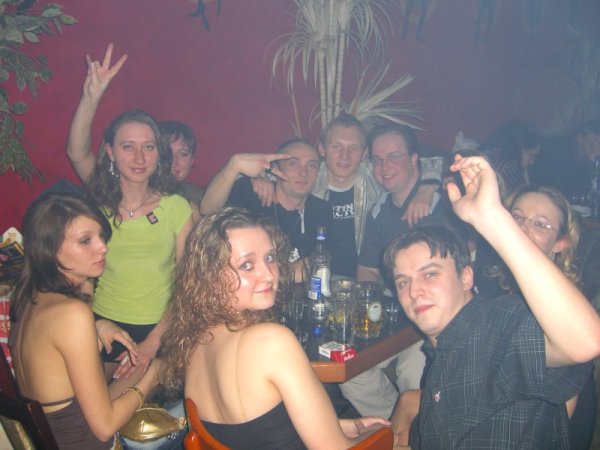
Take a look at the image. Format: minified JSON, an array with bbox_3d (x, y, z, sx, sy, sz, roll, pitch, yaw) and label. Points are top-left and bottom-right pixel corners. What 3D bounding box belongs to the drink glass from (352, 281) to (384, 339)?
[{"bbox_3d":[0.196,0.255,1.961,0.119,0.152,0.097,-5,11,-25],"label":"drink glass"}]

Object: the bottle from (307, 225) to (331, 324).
[{"bbox_3d":[0.067,0.154,2.117,0.073,0.296,0.073,5,11,26],"label":"bottle"}]

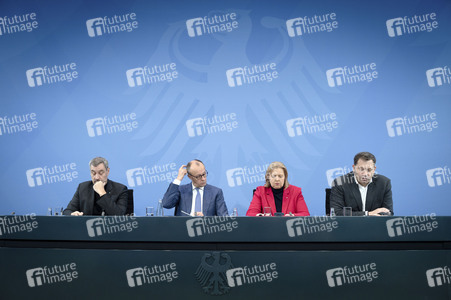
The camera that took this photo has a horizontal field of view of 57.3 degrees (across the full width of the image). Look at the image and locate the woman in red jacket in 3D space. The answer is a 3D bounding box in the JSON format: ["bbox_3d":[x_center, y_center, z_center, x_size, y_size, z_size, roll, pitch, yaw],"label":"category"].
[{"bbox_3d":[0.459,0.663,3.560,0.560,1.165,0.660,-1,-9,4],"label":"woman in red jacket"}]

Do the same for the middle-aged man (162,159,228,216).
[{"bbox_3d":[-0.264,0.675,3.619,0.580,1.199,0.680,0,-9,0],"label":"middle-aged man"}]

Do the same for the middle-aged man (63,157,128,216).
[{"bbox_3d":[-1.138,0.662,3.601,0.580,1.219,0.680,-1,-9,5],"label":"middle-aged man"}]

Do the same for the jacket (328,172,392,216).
[{"bbox_3d":[1.168,0.497,3.546,0.550,0.627,0.480,-1,-9,7],"label":"jacket"}]

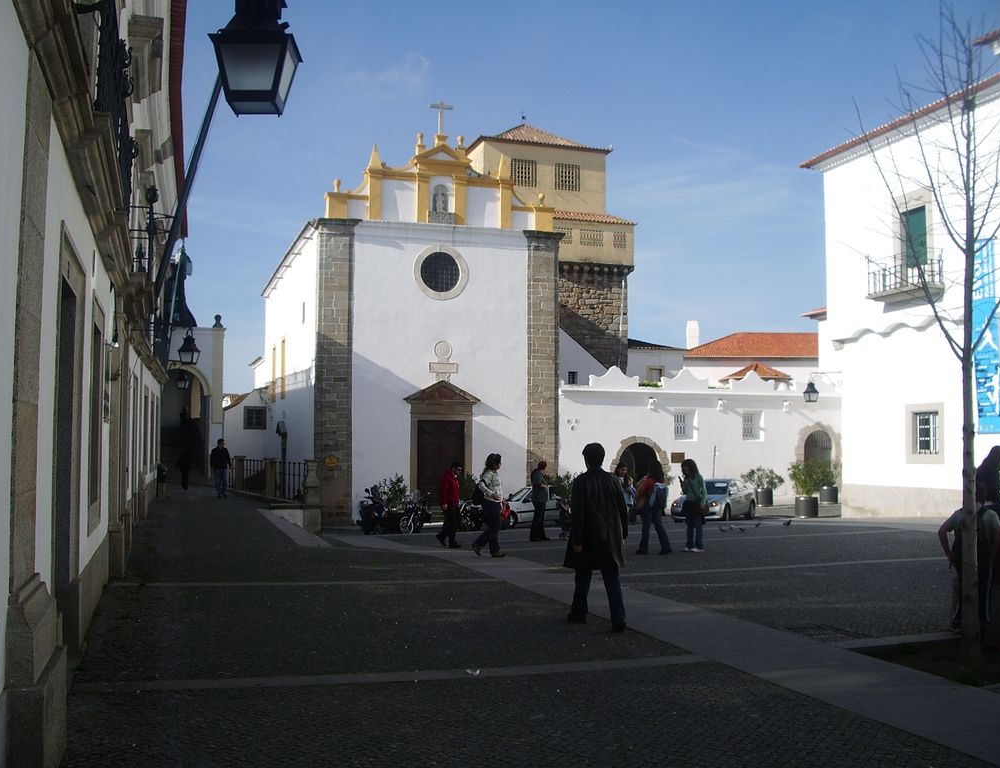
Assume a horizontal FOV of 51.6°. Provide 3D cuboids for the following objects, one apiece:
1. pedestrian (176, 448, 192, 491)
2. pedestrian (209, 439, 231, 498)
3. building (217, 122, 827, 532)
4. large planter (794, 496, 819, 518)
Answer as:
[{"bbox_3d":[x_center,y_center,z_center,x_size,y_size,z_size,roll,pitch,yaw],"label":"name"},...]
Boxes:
[{"bbox_3d":[-11.500,3.012,37.800,0.550,1.730,0.500,2,-4,-18],"label":"pedestrian"},{"bbox_3d":[-8.358,2.518,30.911,0.600,1.740,0.420,1,-4,-16],"label":"pedestrian"},{"bbox_3d":[0.950,-3.298,46.912,21.870,17.600,19.500,1,-4,-16],"label":"building"},{"bbox_3d":[10.154,4.085,34.321,0.760,0.690,0.760,0,-3,0],"label":"large planter"}]

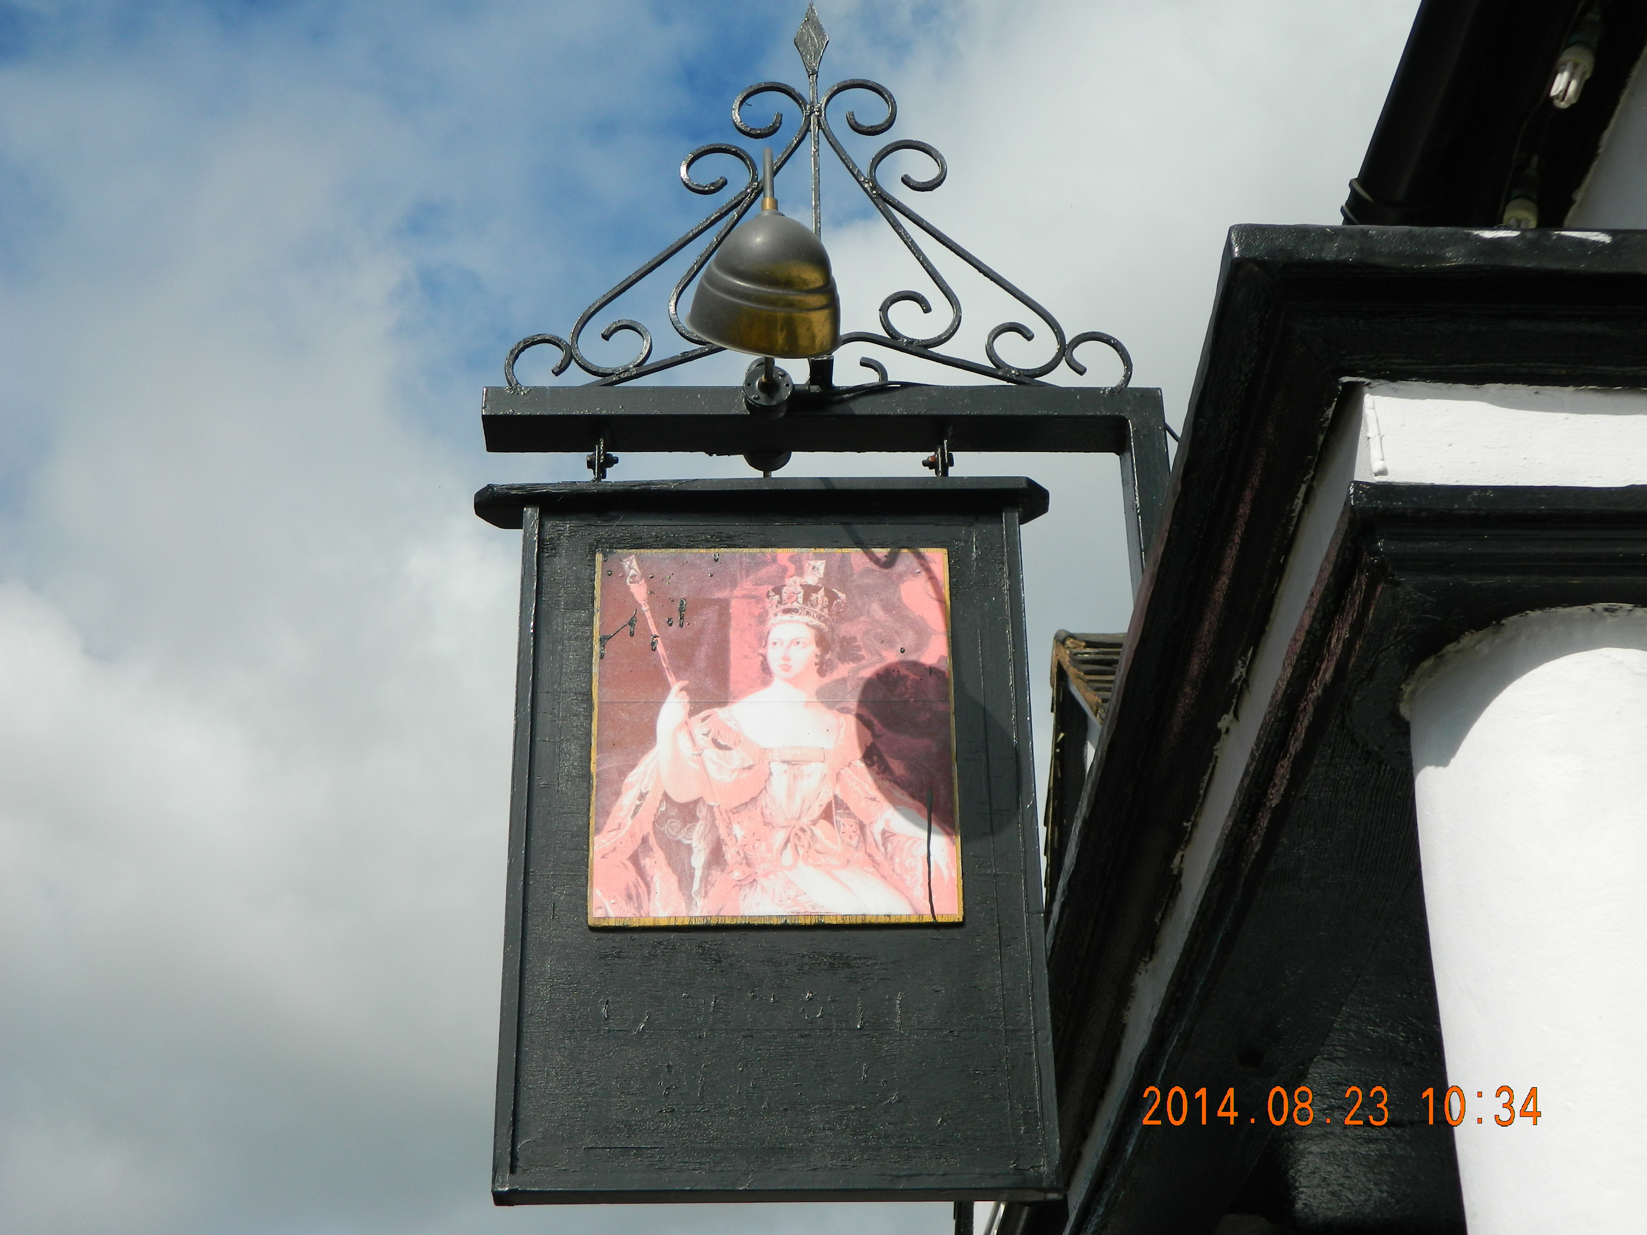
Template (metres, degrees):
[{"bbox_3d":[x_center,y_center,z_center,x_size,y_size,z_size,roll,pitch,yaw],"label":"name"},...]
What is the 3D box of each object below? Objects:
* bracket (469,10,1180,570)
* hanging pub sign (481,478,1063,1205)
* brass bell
[{"bbox_3d":[-0.004,-0.463,3.952,0.953,1.156,0.092,0,-31,-2],"label":"bracket"},{"bbox_3d":[-0.075,0.262,3.494,0.787,0.989,0.102,0,-31,-2],"label":"hanging pub sign"},{"bbox_3d":[-0.068,-0.478,3.435,0.190,0.250,0.190,1,-13,-2],"label":"brass bell"}]

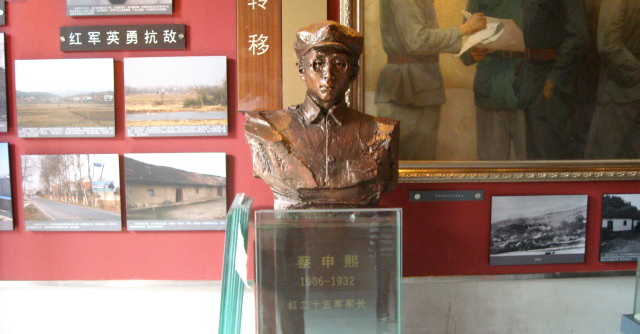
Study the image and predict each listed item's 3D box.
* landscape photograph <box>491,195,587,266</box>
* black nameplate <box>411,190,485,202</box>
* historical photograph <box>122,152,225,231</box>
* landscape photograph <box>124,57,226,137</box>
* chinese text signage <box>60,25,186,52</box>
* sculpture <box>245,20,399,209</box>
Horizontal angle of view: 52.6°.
[{"bbox_3d":[1.115,0.321,3.305,0.500,0.352,0.020,-1,6,-2],"label":"landscape photograph"},{"bbox_3d":[0.642,0.147,3.267,0.378,0.052,0.015,-1,6,-2],"label":"black nameplate"},{"bbox_3d":[-0.712,0.124,3.216,0.500,0.386,0.020,-1,6,-2],"label":"historical photograph"},{"bbox_3d":[-0.699,-0.344,3.167,0.500,0.388,0.020,-1,6,-2],"label":"landscape photograph"},{"bbox_3d":[-0.945,-0.621,3.129,0.605,0.117,0.020,-1,6,-2],"label":"chinese text signage"},{"bbox_3d":[0.006,-0.149,1.935,0.460,0.580,0.280,0,6,0],"label":"sculpture"}]

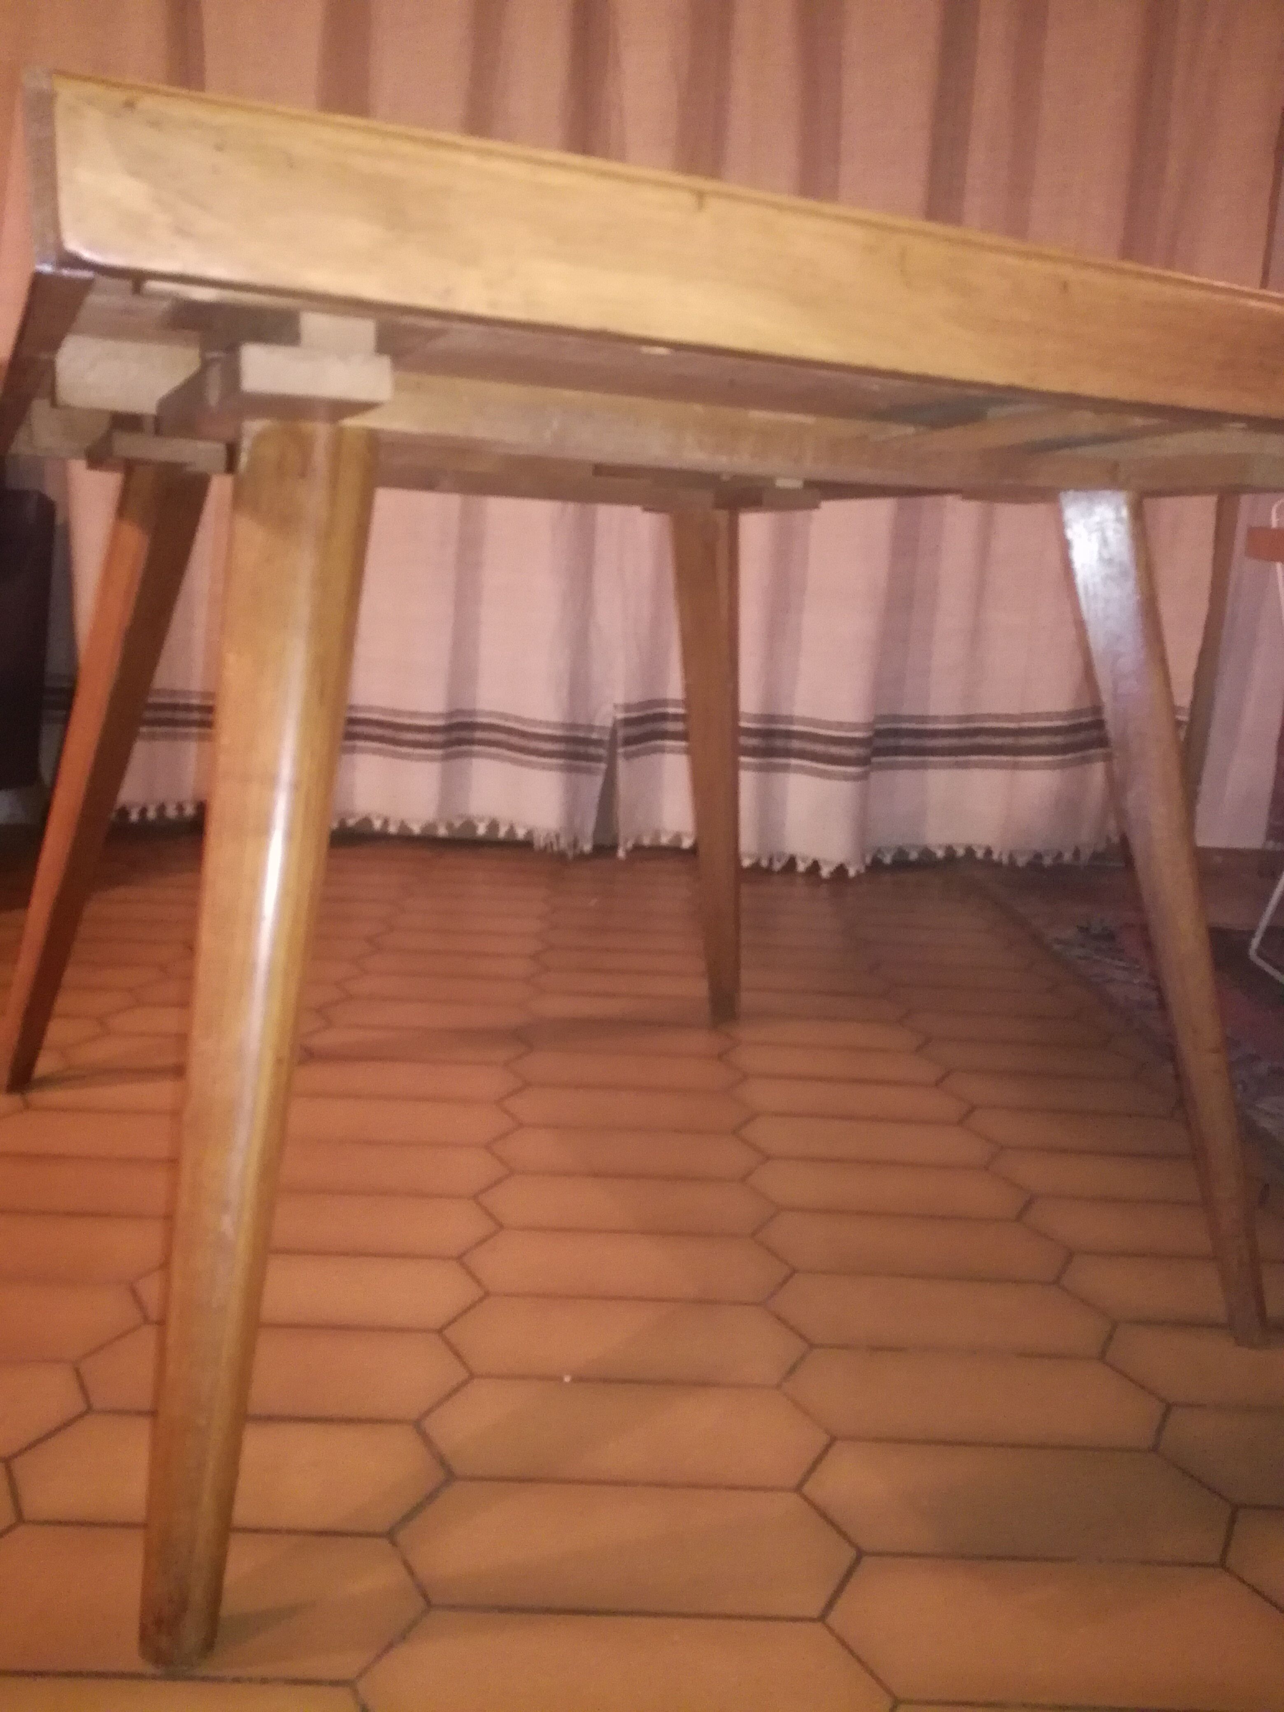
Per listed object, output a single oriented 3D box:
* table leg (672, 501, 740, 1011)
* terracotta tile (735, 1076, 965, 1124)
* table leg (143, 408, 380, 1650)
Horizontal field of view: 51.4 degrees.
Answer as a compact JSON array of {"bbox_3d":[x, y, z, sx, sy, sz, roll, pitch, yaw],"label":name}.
[{"bbox_3d":[0.091,-0.089,1.645,0.068,0.669,0.062,4,25,18],"label":"table leg"},{"bbox_3d":[0.236,0.282,1.511,0.280,0.012,0.106,3,12,-1],"label":"terracotta tile"},{"bbox_3d":[-0.216,0.093,0.724,0.068,0.674,0.062,5,-2,18],"label":"table leg"}]

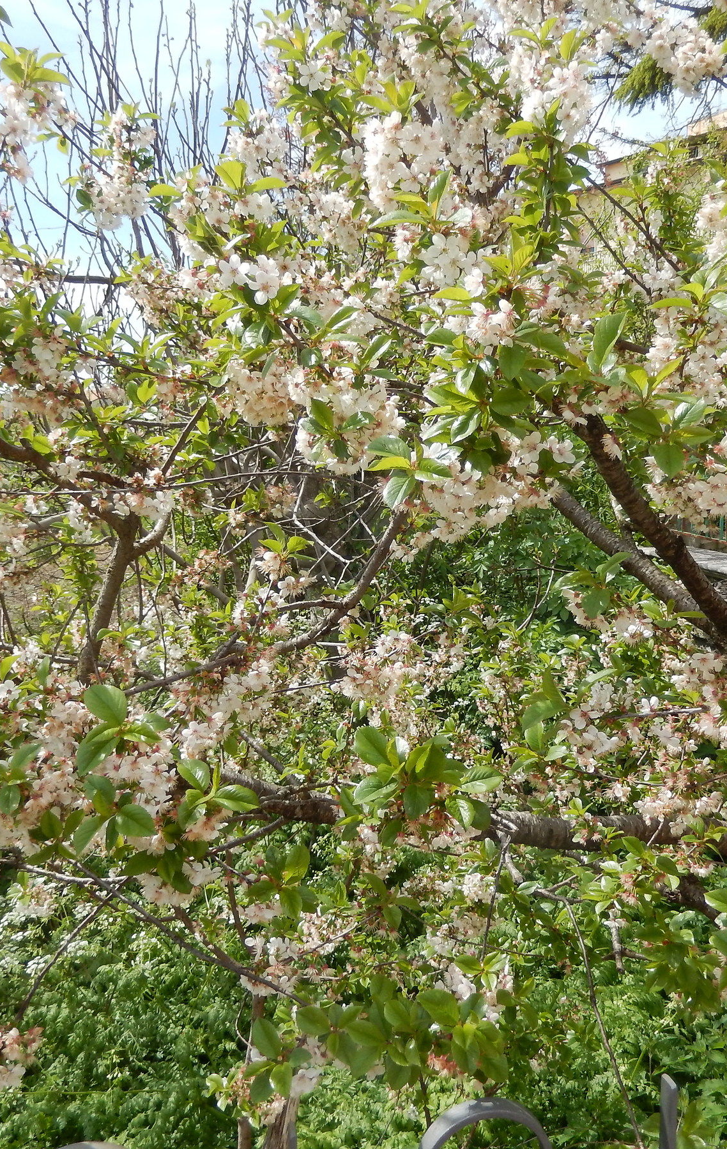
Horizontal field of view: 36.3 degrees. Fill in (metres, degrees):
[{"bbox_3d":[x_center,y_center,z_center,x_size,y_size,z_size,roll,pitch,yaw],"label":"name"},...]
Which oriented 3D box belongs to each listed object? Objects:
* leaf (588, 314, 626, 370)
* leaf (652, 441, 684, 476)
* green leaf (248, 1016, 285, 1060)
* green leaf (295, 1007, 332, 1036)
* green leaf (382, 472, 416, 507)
[{"bbox_3d":[0.266,-0.248,1.180,0.025,0.065,0.013,23,26,7],"label":"leaf"},{"bbox_3d":[0.328,-0.123,1.180,0.033,0.048,0.011,-1,-37,16],"label":"leaf"},{"bbox_3d":[-0.110,0.532,1.270,0.028,0.054,0.011,-31,3,-16],"label":"green leaf"},{"bbox_3d":[-0.058,0.519,1.280,0.050,0.032,0.011,37,-21,-15],"label":"green leaf"},{"bbox_3d":[0.042,-0.092,1.220,0.026,0.050,0.011,38,-25,-1],"label":"green leaf"}]

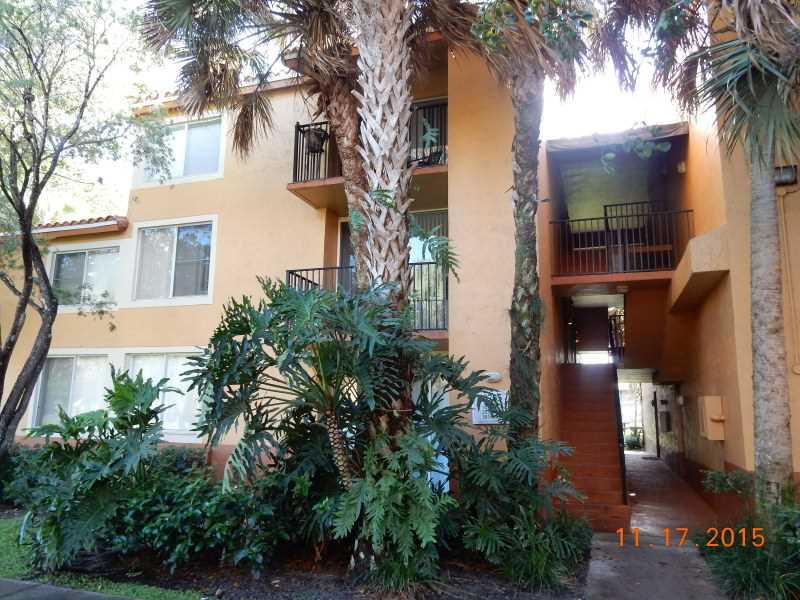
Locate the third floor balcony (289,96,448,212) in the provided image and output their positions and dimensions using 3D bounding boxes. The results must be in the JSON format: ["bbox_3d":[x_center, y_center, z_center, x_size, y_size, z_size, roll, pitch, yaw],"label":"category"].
[{"bbox_3d":[-0.322,-2.457,10.567,2.890,1.180,1.600,-3,-10,19],"label":"third floor balcony"}]

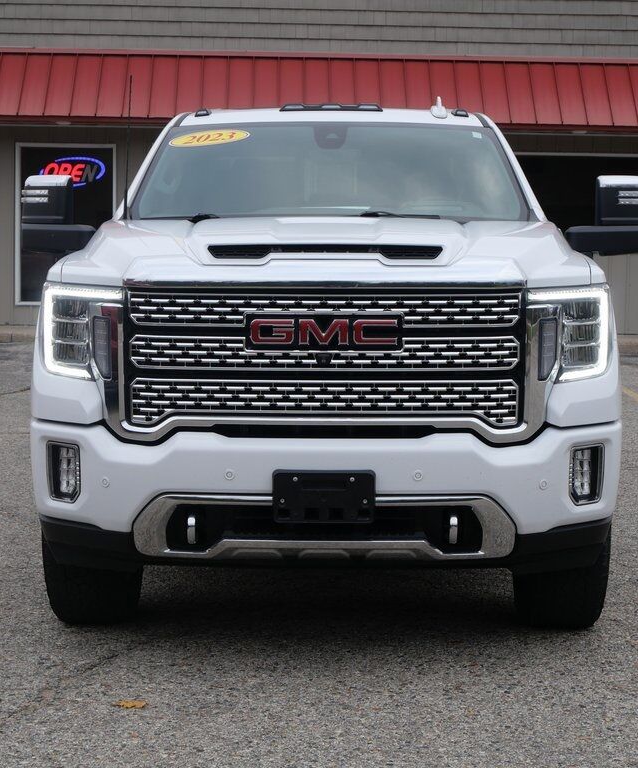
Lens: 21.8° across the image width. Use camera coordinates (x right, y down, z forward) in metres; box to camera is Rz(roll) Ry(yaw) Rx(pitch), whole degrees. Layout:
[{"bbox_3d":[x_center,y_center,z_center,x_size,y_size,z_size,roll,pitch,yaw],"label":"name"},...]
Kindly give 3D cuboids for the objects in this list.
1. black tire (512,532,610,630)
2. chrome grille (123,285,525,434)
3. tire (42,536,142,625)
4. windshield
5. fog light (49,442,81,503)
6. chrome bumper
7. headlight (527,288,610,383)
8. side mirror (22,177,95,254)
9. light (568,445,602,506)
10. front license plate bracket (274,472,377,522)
[{"bbox_3d":[0.905,0.483,6.200,0.284,0.855,0.860,0,5,1],"label":"black tire"},{"bbox_3d":[0.018,-0.079,5.330,1.290,0.480,0.150,0,4,1],"label":"chrome grille"},{"bbox_3d":[-0.830,0.475,6.236,0.285,0.860,0.860,0,4,1],"label":"tire"},{"bbox_3d":[0.048,-0.893,6.930,1.620,0.170,0.820,0,41,1],"label":"windshield"},{"bbox_3d":[-0.838,0.290,5.430,0.110,0.200,0.110,0,4,1],"label":"fog light"},{"bbox_3d":[0.019,0.457,5.314,1.237,0.208,0.170,0,5,1],"label":"chrome bumper"},{"bbox_3d":[0.827,-0.163,5.470,0.300,0.315,0.260,0,4,1],"label":"headlight"},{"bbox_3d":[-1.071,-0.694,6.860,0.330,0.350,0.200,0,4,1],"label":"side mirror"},{"bbox_3d":[0.872,0.297,5.401,0.115,0.199,0.120,0,5,1],"label":"light"},{"bbox_3d":[0.017,0.353,5.199,0.321,0.162,0.040,0,5,1],"label":"front license plate bracket"}]

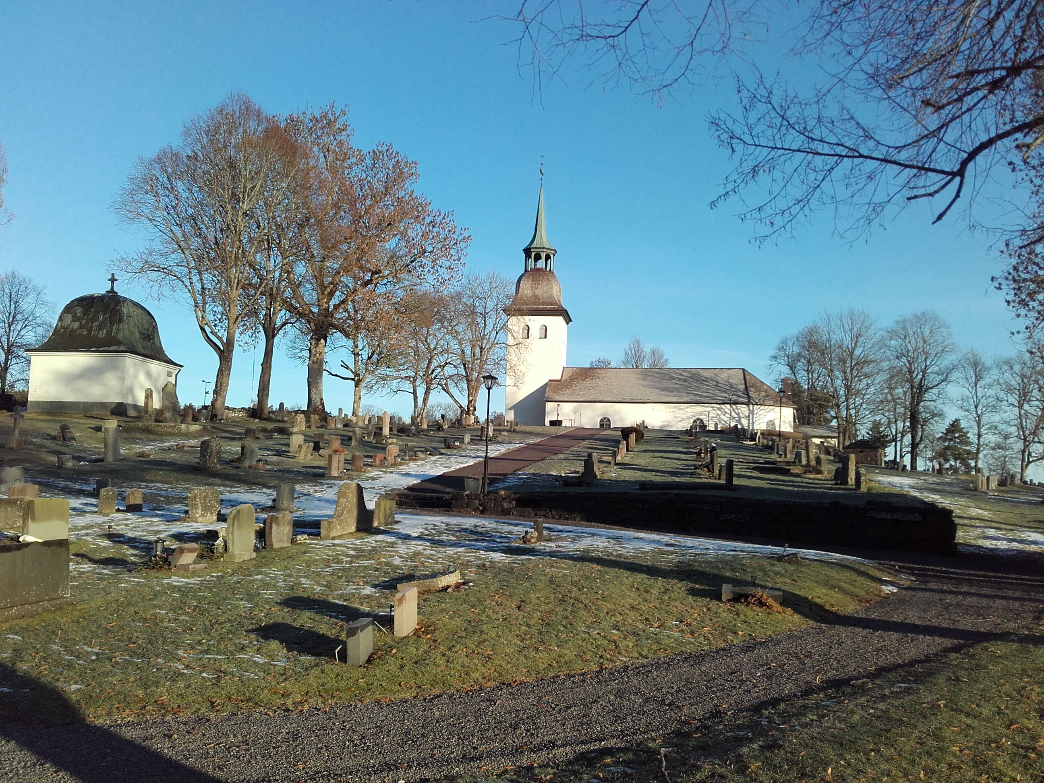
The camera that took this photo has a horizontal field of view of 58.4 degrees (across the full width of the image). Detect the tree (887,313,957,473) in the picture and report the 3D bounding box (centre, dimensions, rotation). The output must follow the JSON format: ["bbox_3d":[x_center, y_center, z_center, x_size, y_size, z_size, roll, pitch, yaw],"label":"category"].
[{"bbox_3d":[38.354,-0.039,90.000,6.909,15.389,6.564,1,-5,0],"label":"tree"}]

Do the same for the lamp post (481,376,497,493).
[{"bbox_3d":[-1.081,1.338,29.500,0.502,3.783,0.502,1,-5,8],"label":"lamp post"}]

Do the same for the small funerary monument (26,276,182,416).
[{"bbox_3d":[-24.845,-2.762,56.284,6.007,8.587,7.099,1,-5,3],"label":"small funerary monument"}]

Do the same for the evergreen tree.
[{"bbox_3d":[40.726,5.144,88.000,3.838,5.144,3.647,1,-5,0],"label":"evergreen tree"}]

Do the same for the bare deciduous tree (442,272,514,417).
[{"bbox_3d":[-3.708,-3.879,78.000,5.988,12.316,5.689,1,-5,0],"label":"bare deciduous tree"}]

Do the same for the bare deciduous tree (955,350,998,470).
[{"bbox_3d":[44.744,1.846,92.000,4.334,12.119,4.117,1,-5,0],"label":"bare deciduous tree"}]

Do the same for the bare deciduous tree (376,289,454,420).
[{"bbox_3d":[-9.522,-3.258,83.000,6.951,11.658,6.604,1,-5,0],"label":"bare deciduous tree"}]

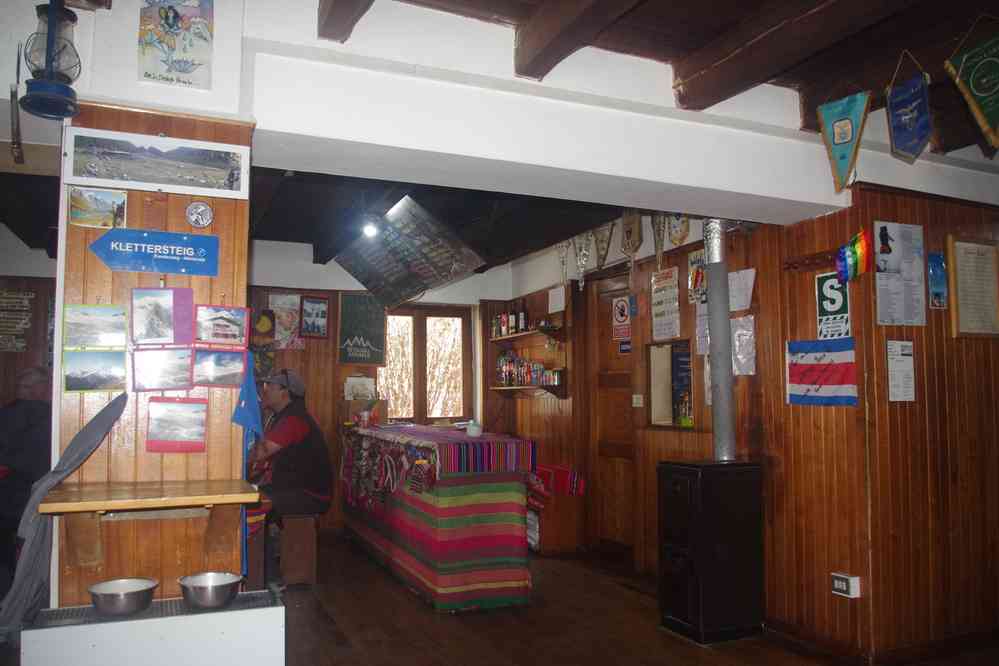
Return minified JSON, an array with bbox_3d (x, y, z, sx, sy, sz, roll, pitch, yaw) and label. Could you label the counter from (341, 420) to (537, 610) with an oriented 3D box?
[{"bbox_3d":[-0.494,1.203,5.368,0.715,0.949,1.950,2,-4,-23],"label":"counter"}]

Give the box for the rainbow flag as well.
[{"bbox_3d":[1.567,-0.346,3.326,0.062,0.228,0.192,2,-4,-23],"label":"rainbow flag"}]

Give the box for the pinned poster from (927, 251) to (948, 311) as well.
[{"bbox_3d":[2.140,-0.254,3.657,0.130,0.285,0.010,2,-4,-23],"label":"pinned poster"}]

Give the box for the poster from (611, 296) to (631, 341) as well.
[{"bbox_3d":[0.863,-0.103,5.301,0.010,0.300,0.215,2,-4,-23],"label":"poster"}]

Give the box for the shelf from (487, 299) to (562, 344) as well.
[{"bbox_3d":[0.203,-0.122,6.576,0.220,0.329,1.025,2,-4,-23],"label":"shelf"}]

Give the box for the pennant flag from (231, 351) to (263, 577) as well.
[{"bbox_3d":[-0.773,0.394,2.279,0.094,0.673,0.052,2,-4,-23],"label":"pennant flag"}]

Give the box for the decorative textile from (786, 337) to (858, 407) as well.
[{"bbox_3d":[1.500,0.185,3.524,0.018,0.311,0.415,2,-4,-23],"label":"decorative textile"}]

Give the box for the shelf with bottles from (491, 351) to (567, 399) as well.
[{"bbox_3d":[0.209,0.358,6.247,0.220,0.345,1.021,2,-4,-23],"label":"shelf with bottles"}]

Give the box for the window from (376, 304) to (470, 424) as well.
[{"bbox_3d":[-0.684,0.286,6.719,0.927,1.063,0.091,2,-4,-23],"label":"window"}]

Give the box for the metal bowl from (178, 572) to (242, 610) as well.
[{"bbox_3d":[-0.799,0.714,2.073,0.165,0.069,0.165,2,-4,-23],"label":"metal bowl"}]

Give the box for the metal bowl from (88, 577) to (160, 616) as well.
[{"bbox_3d":[-1.001,0.708,1.996,0.166,0.069,0.166,2,-4,-23],"label":"metal bowl"}]

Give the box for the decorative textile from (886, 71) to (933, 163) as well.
[{"bbox_3d":[1.463,-0.748,2.685,0.017,0.299,0.169,2,-4,-23],"label":"decorative textile"}]

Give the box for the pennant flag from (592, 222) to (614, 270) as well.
[{"bbox_3d":[0.760,-0.624,5.480,0.020,0.335,0.280,2,-4,-23],"label":"pennant flag"}]

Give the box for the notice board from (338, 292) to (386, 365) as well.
[{"bbox_3d":[-1.248,-0.041,6.837,0.425,0.630,0.030,2,-4,-23],"label":"notice board"}]

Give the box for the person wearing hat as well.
[{"bbox_3d":[-1.423,0.890,4.758,0.760,1.329,0.500,1,-4,-14],"label":"person wearing hat"}]

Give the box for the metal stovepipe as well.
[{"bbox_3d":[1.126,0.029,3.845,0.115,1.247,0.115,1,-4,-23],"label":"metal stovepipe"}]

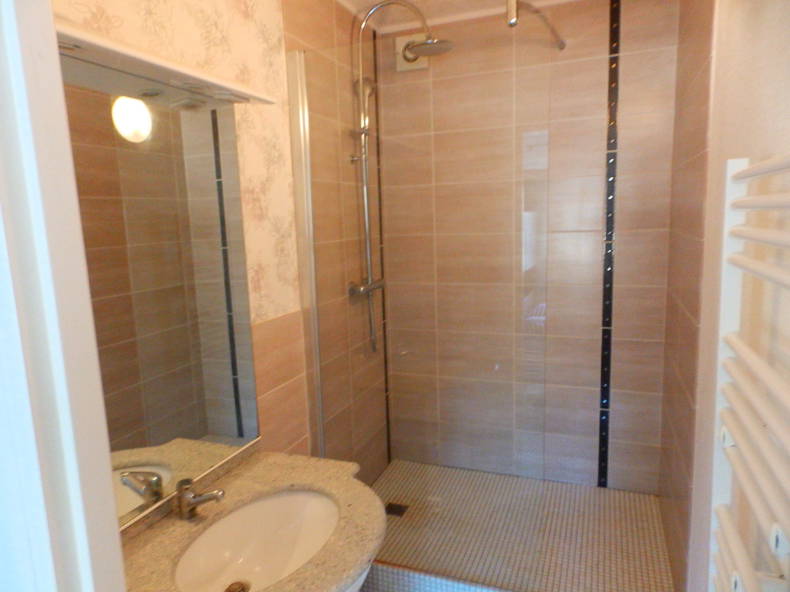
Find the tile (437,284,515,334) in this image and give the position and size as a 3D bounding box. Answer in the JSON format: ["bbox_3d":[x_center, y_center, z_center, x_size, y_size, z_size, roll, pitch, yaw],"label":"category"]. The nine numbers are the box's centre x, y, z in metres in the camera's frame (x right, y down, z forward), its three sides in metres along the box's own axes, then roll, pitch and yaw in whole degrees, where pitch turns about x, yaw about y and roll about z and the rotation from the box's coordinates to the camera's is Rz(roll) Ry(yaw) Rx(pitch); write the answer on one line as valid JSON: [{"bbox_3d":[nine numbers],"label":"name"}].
[{"bbox_3d":[0.410,0.066,2.568,0.396,0.251,0.010,1,9,20],"label":"tile"}]

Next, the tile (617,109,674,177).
[{"bbox_3d":[1.083,-0.663,2.176,0.221,0.250,0.015,1,9,20],"label":"tile"}]

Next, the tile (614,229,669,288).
[{"bbox_3d":[1.109,-0.170,2.268,0.220,0.251,0.010,1,9,20],"label":"tile"}]

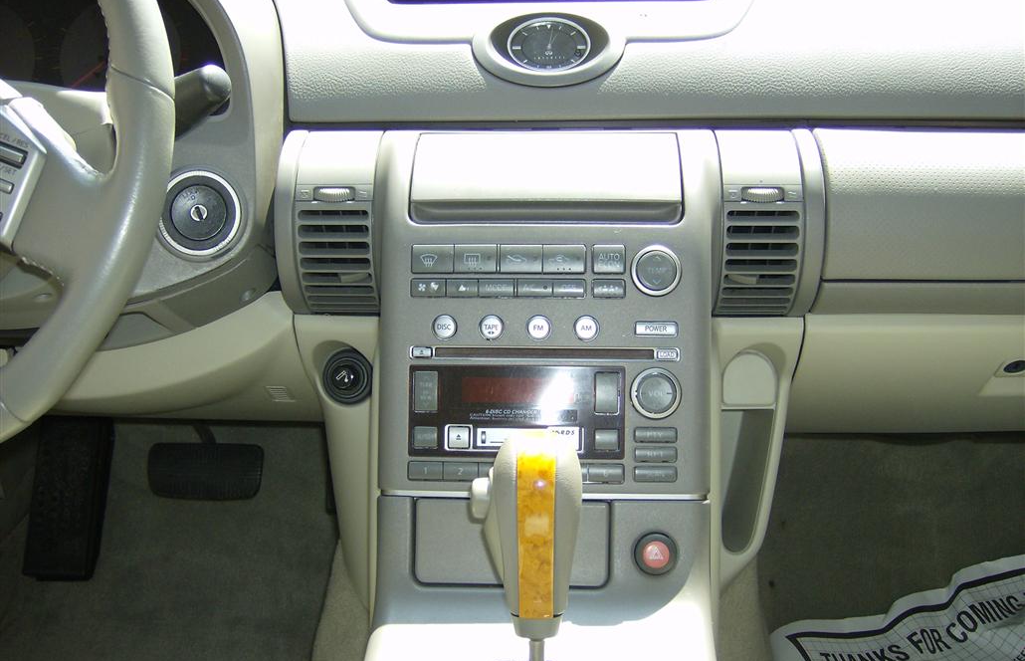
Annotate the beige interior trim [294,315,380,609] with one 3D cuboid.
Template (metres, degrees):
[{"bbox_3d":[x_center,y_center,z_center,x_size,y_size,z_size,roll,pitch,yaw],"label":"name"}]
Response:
[{"bbox_3d":[-0.112,0.081,0.682,0.057,0.179,0.062,0,3,0],"label":"beige interior trim"}]

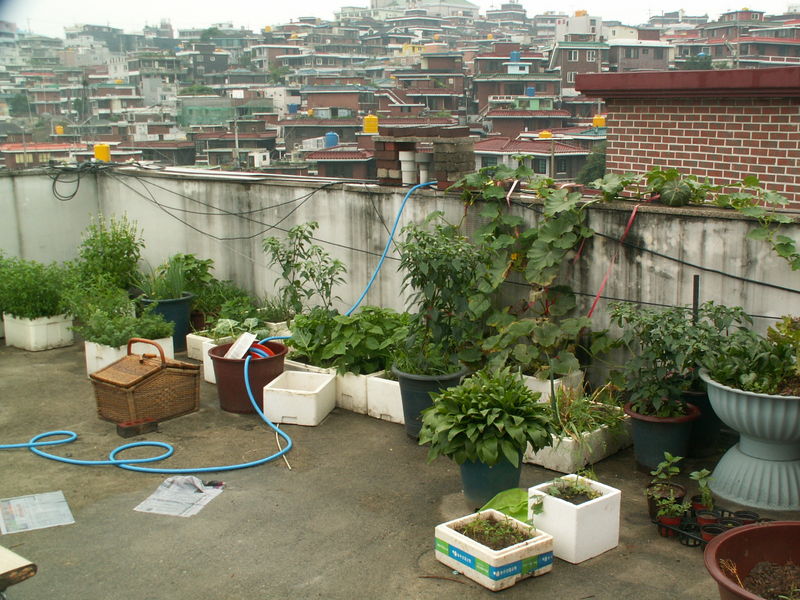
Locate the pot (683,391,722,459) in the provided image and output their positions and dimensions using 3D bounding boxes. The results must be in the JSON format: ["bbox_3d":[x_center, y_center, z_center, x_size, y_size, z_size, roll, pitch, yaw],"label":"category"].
[{"bbox_3d":[1.424,0.574,4.716,0.280,0.314,0.280,0,11,0],"label":"pot"}]

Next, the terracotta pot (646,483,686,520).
[{"bbox_3d":[1.062,0.818,3.933,0.154,0.134,0.154,0,11,0],"label":"terracotta pot"}]

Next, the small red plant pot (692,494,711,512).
[{"bbox_3d":[1.258,0.860,4.140,0.086,0.078,0.086,0,10,0],"label":"small red plant pot"}]

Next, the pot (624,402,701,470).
[{"bbox_3d":[1.239,0.649,4.720,0.342,0.276,0.342,0,10,0],"label":"pot"}]

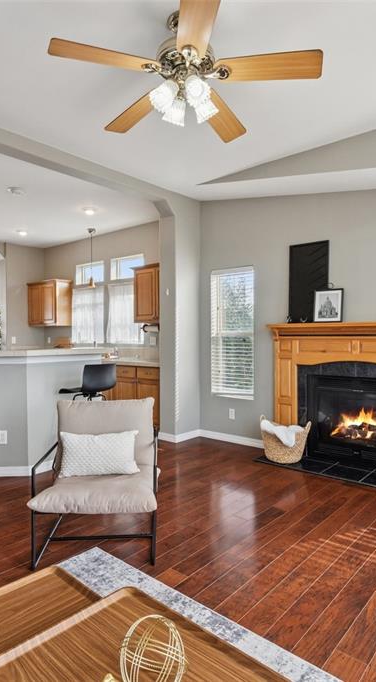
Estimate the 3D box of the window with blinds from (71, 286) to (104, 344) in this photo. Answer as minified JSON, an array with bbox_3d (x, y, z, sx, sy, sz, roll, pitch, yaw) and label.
[{"bbox_3d":[-1.559,-0.399,6.655,0.797,0.894,0.078,0,1,41],"label":"window with blinds"}]

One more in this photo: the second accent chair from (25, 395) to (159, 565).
[{"bbox_3d":[-0.519,0.800,2.561,0.646,0.787,0.778,0,1,-3],"label":"second accent chair"}]

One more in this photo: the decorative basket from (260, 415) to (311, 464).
[{"bbox_3d":[0.959,0.956,4.147,0.496,0.399,0.369,0,1,41],"label":"decorative basket"}]

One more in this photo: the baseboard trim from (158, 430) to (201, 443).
[{"bbox_3d":[-0.103,1.128,5.134,0.292,0.085,0.437,0,1,41],"label":"baseboard trim"}]

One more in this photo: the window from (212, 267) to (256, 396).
[{"bbox_3d":[0.510,-0.089,4.893,0.593,1.487,0.078,0,1,41],"label":"window"}]

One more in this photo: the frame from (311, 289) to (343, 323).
[{"bbox_3d":[1.333,-0.333,4.054,0.282,0.309,0.024,0,-6,41],"label":"frame"}]

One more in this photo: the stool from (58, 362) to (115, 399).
[{"bbox_3d":[-0.910,0.698,3.880,0.457,0.972,0.496,0,1,38],"label":"stool"}]

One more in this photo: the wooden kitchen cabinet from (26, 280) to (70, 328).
[{"bbox_3d":[-2.283,-0.604,7.063,0.875,0.778,0.331,0,1,41],"label":"wooden kitchen cabinet"}]

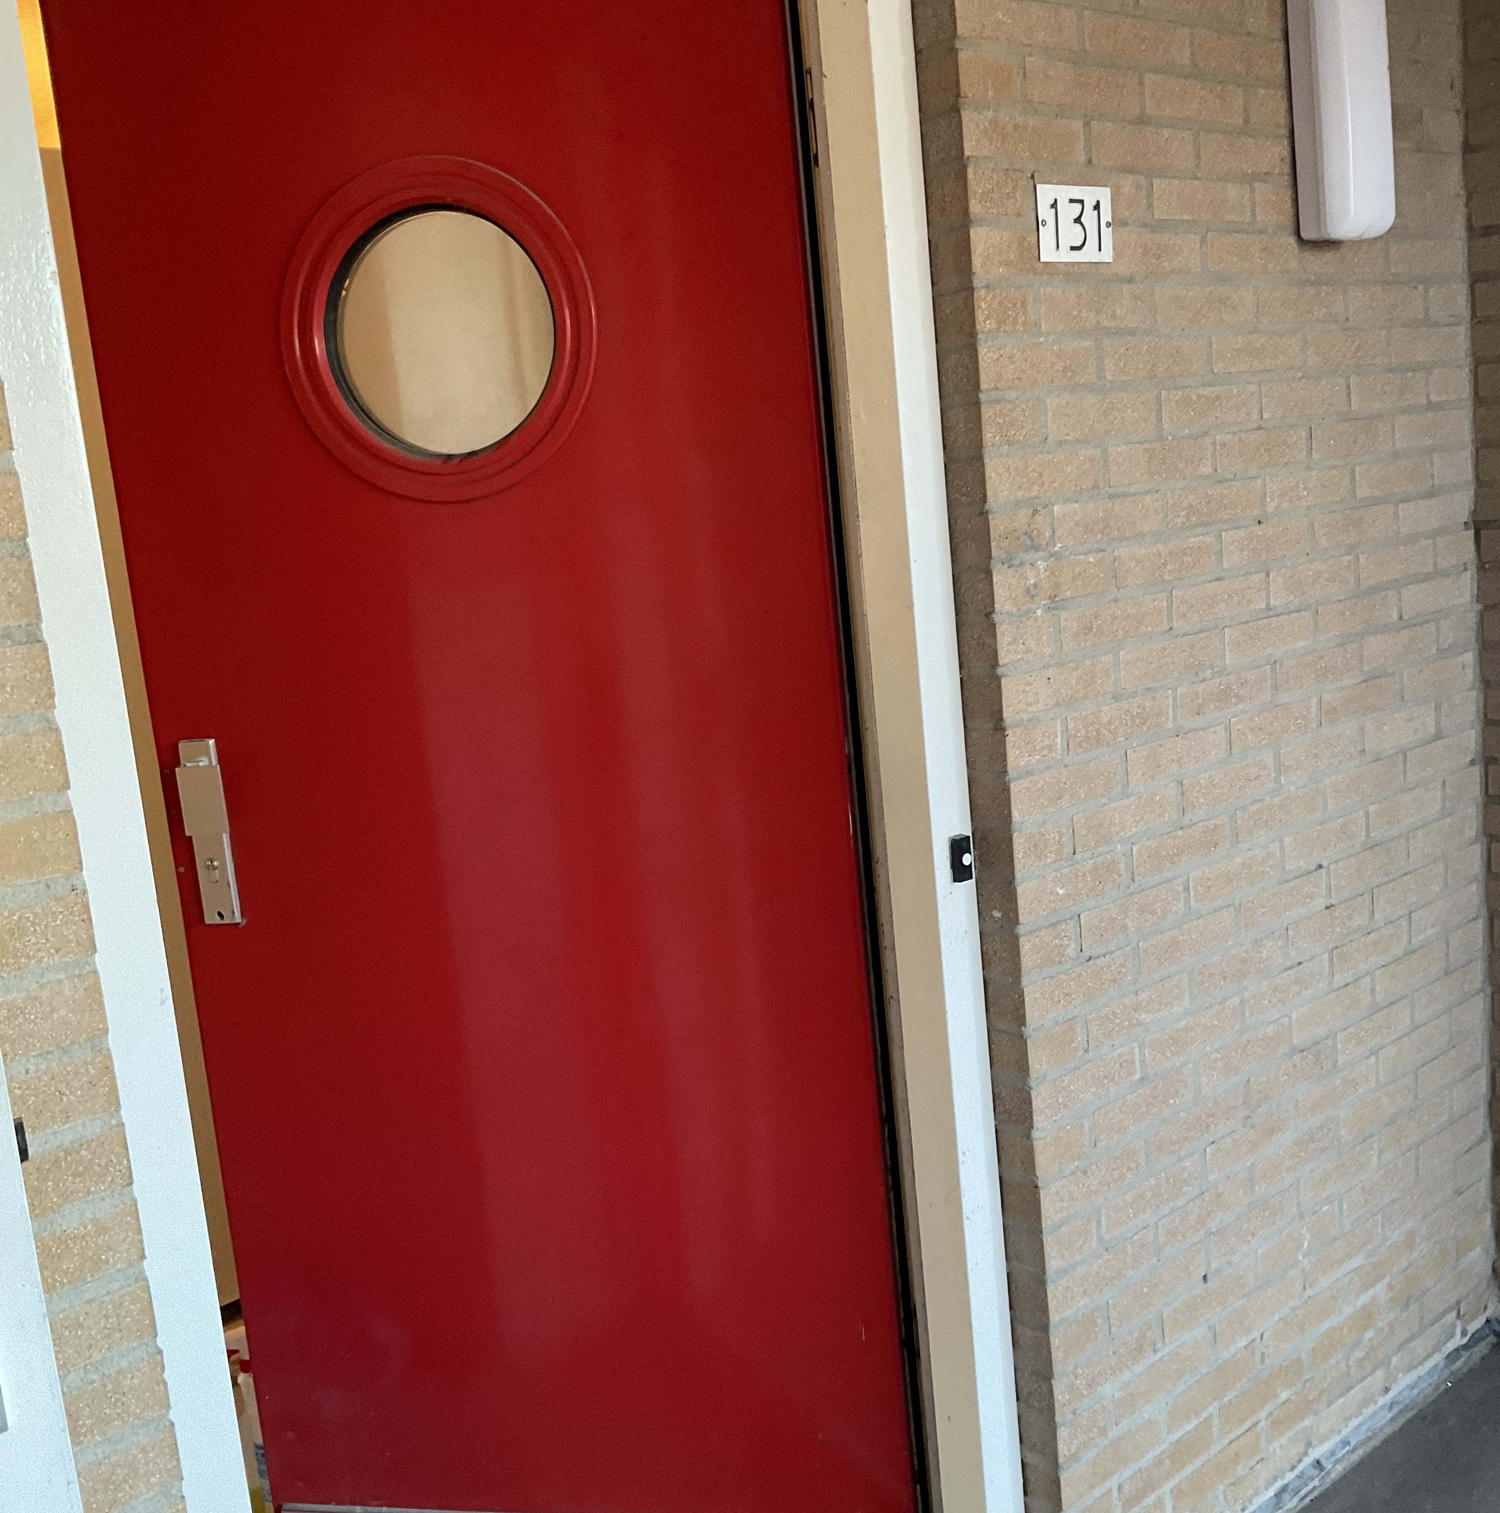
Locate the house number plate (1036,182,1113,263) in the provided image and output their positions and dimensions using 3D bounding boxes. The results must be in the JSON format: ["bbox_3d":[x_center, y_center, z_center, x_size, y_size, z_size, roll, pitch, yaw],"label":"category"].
[{"bbox_3d":[0.378,-0.616,1.939,0.134,0.084,0.006,-13,12,-39],"label":"house number plate"}]

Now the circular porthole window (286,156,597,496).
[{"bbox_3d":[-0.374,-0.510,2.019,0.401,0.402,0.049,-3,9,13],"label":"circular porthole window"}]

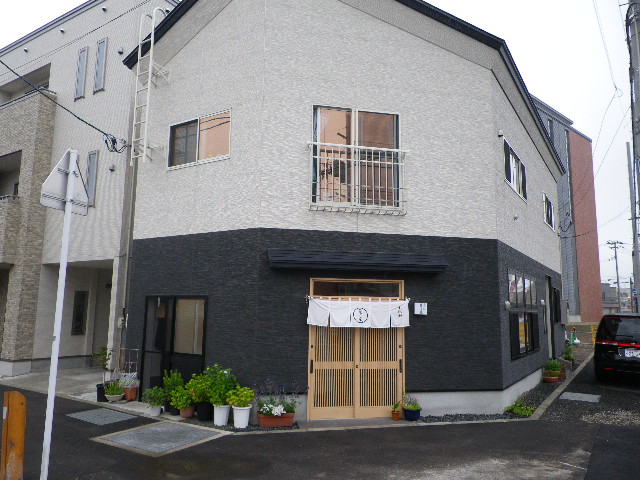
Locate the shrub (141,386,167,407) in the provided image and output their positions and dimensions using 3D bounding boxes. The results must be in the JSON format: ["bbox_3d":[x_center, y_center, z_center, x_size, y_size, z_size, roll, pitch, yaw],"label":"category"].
[{"bbox_3d":[-2.728,2.590,8.542,0.393,0.336,0.393,3,-8,-17],"label":"shrub"}]

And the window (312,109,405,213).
[{"bbox_3d":[0.700,-1.457,9.378,1.766,1.911,0.220,3,-8,-12],"label":"window"}]

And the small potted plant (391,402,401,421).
[{"bbox_3d":[1.283,2.898,8.765,0.156,0.279,0.152,0,-8,8],"label":"small potted plant"}]

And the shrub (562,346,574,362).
[{"bbox_3d":[8.256,3.804,17.200,0.400,0.530,0.400,-4,-9,31],"label":"shrub"}]

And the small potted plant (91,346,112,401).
[{"bbox_3d":[-4.272,2.625,10.160,0.426,1.030,0.373,4,-9,-22],"label":"small potted plant"}]

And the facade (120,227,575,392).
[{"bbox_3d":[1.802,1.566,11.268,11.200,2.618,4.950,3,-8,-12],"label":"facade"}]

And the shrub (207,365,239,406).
[{"bbox_3d":[-1.549,2.316,8.248,0.497,0.638,0.462,2,-8,-10],"label":"shrub"}]

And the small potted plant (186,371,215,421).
[{"bbox_3d":[-1.990,2.583,8.607,0.425,0.758,0.395,3,-8,-12],"label":"small potted plant"}]

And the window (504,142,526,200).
[{"bbox_3d":[4.195,-1.414,11.061,0.120,0.859,2.371,-4,-9,31],"label":"window"}]

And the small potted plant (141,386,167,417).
[{"bbox_3d":[-2.843,2.756,8.869,0.414,0.469,0.406,3,-8,-17],"label":"small potted plant"}]

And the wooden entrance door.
[{"bbox_3d":[0.607,1.926,8.406,1.624,1.907,0.100,3,-8,-12],"label":"wooden entrance door"}]

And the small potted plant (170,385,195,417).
[{"bbox_3d":[-2.217,2.629,8.464,0.395,0.487,0.395,3,-8,-13],"label":"small potted plant"}]

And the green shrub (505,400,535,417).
[{"bbox_3d":[3.612,3.060,9.387,0.450,0.220,0.520,-4,-9,31],"label":"green shrub"}]

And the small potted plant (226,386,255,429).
[{"bbox_3d":[-1.238,2.604,8.091,0.415,0.599,0.385,2,-8,-8],"label":"small potted plant"}]

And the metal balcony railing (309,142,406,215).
[{"bbox_3d":[0.629,-1.029,8.683,1.743,1.072,0.260,3,-8,-12],"label":"metal balcony railing"}]

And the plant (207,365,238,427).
[{"bbox_3d":[-1.545,2.456,8.230,0.497,0.914,0.462,2,-8,-10],"label":"plant"}]

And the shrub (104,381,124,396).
[{"bbox_3d":[-3.817,2.784,9.709,0.350,0.292,0.350,4,-8,-20],"label":"shrub"}]

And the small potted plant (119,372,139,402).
[{"bbox_3d":[-3.601,2.782,9.809,0.356,0.493,0.356,4,-8,-19],"label":"small potted plant"}]

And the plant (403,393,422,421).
[{"bbox_3d":[1.583,2.854,8.860,0.314,0.399,0.308,-1,-8,10],"label":"plant"}]

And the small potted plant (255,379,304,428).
[{"bbox_3d":[-0.614,2.503,7.943,0.727,0.676,0.320,3,-8,-12],"label":"small potted plant"}]

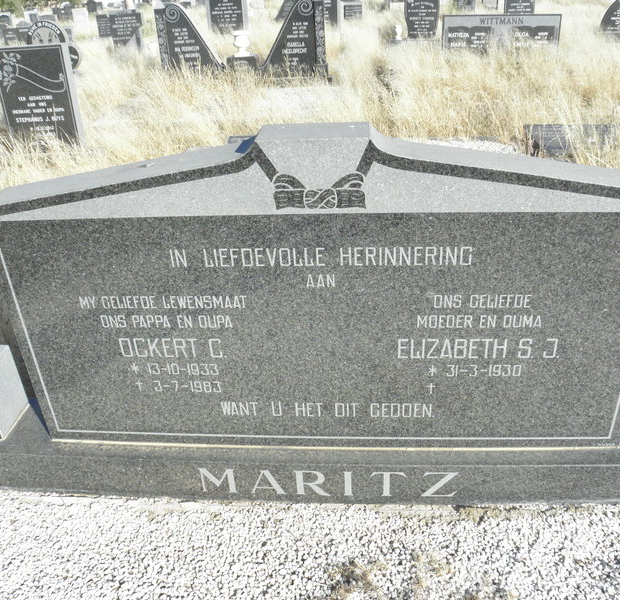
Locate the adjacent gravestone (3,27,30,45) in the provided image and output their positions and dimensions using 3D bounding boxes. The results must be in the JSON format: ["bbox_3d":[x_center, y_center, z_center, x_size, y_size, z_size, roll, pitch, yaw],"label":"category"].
[{"bbox_3d":[-7.471,-6.687,15.309,0.590,0.407,0.150,0,30,5],"label":"adjacent gravestone"}]

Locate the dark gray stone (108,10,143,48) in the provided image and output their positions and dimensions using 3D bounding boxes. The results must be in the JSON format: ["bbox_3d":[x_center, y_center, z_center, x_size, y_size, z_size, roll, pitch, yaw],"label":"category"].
[{"bbox_3d":[-3.911,-5.727,12.848,0.621,0.748,0.180,0,30,5],"label":"dark gray stone"}]

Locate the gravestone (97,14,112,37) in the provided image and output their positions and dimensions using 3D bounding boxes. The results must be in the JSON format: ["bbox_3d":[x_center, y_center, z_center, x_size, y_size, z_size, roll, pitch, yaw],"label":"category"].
[{"bbox_3d":[-4.367,-5.809,12.778,0.244,0.427,0.120,0,30,5],"label":"gravestone"}]

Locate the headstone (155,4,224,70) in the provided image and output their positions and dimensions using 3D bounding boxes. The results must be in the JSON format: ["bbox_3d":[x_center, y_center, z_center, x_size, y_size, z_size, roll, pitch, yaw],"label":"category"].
[{"bbox_3d":[-1.801,-3.864,8.935,0.897,0.919,0.140,-1,29,3],"label":"headstone"}]

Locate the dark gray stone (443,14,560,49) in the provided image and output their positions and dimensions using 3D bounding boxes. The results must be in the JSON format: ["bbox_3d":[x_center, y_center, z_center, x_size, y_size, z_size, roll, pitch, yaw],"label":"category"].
[{"bbox_3d":[2.820,-3.912,8.874,1.674,0.515,0.150,0,30,5],"label":"dark gray stone"}]

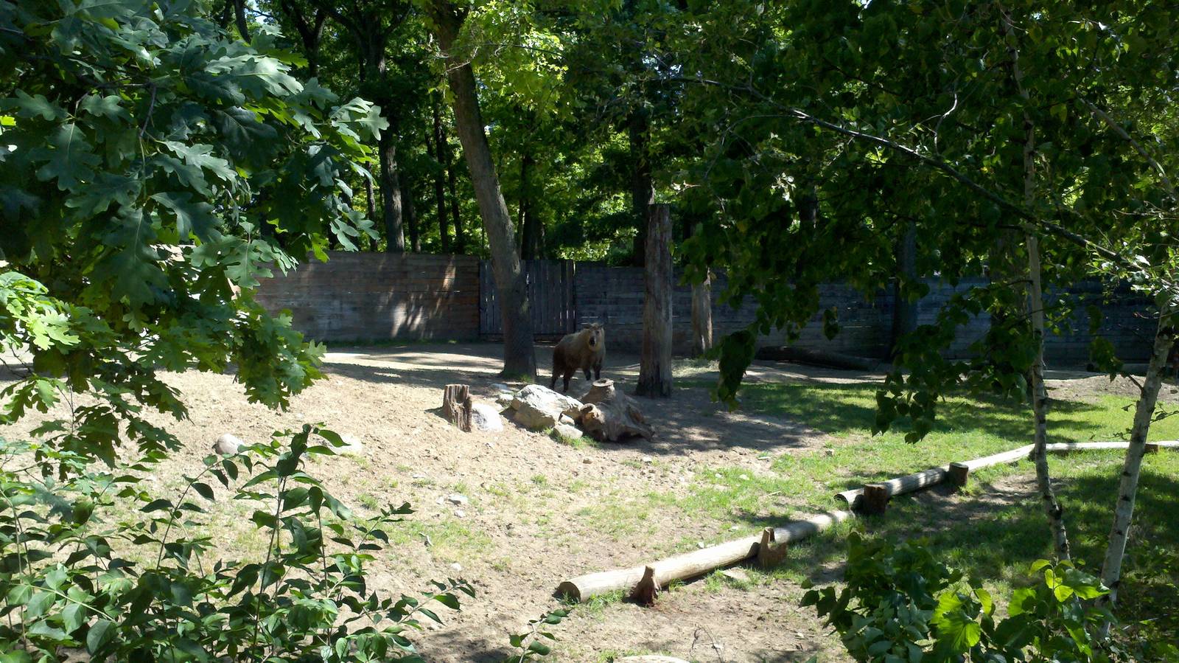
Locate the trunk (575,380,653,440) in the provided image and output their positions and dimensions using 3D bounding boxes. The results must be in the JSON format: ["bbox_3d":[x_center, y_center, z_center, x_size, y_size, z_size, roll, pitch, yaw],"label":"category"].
[{"bbox_3d":[0.370,1.214,14.200,1.150,0.800,0.950,0,4,0],"label":"trunk"}]

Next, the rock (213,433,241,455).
[{"bbox_3d":[-4.936,1.547,12.800,0.420,0.270,0.360,0,4,0],"label":"rock"}]

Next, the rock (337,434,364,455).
[{"bbox_3d":[-3.288,1.534,12.800,0.420,0.260,0.340,0,4,0],"label":"rock"}]

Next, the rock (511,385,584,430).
[{"bbox_3d":[-0.651,1.189,14.400,1.050,0.550,0.750,-1,4,-14],"label":"rock"}]

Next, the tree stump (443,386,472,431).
[{"bbox_3d":[-2.016,1.166,14.300,0.420,0.690,0.420,0,4,0],"label":"tree stump"}]

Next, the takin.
[{"bbox_3d":[-0.225,0.501,17.000,0.600,1.200,1.550,-2,5,-30],"label":"takin"}]

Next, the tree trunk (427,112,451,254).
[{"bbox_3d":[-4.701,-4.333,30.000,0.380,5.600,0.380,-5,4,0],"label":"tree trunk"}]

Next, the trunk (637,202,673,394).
[{"bbox_3d":[1.160,-0.540,16.400,0.600,3.360,0.600,0,3,4],"label":"trunk"}]

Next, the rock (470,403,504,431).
[{"bbox_3d":[-1.552,1.321,14.300,0.480,0.360,0.420,0,4,0],"label":"rock"}]

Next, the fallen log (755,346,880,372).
[{"bbox_3d":[5.066,0.628,21.150,3.000,0.400,0.420,5,7,36],"label":"fallen log"}]

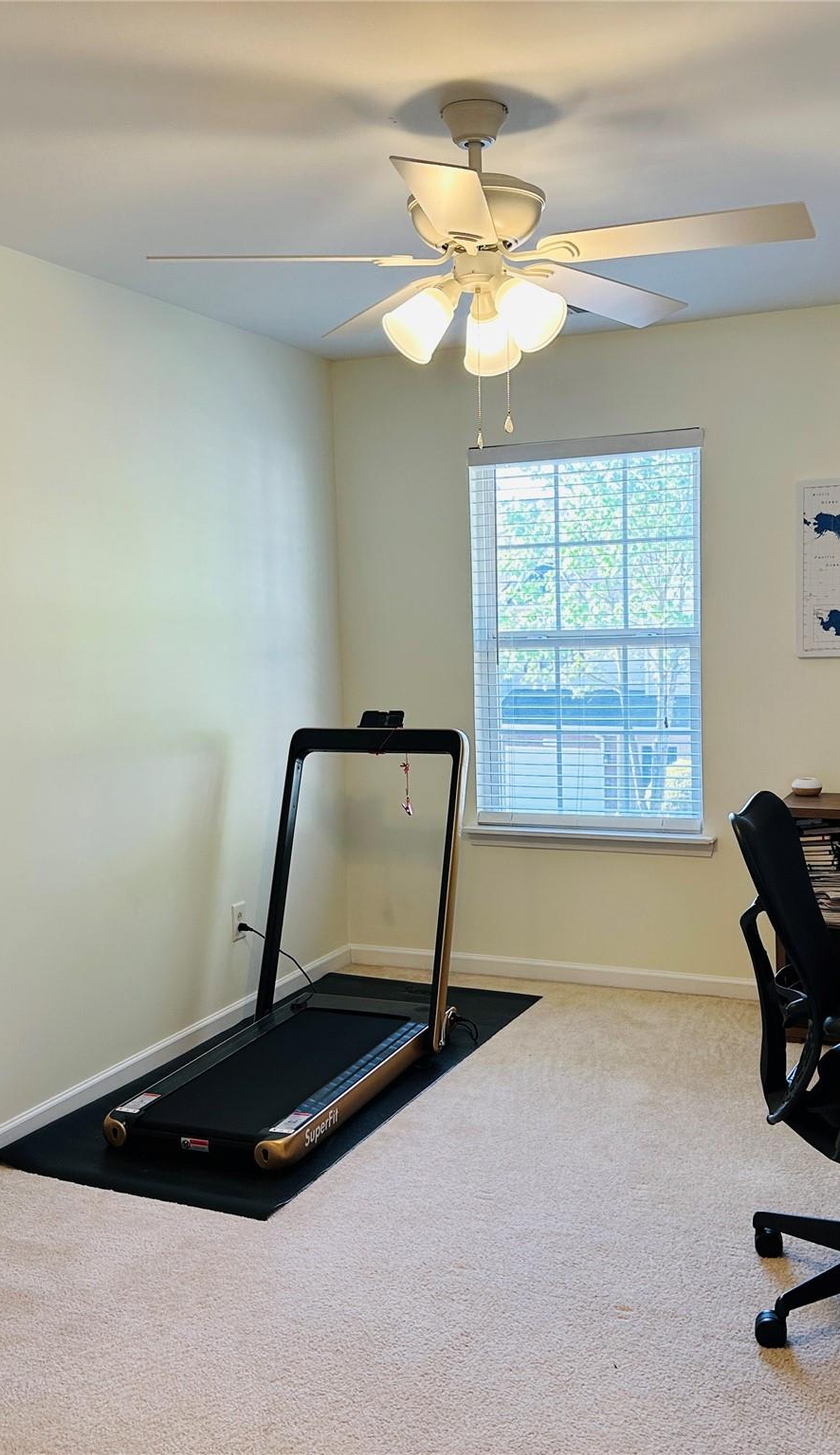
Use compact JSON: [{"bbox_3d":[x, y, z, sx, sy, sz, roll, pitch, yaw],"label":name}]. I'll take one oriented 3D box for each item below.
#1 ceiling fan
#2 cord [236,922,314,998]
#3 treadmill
[{"bbox_3d":[0.117,-0.974,2.747,1.310,0.550,1.310,1,5,24],"label":"ceiling fan"},{"bbox_3d":[-0.509,0.826,4.733,0.230,0.260,0.150,1,5,24],"label":"cord"},{"bbox_3d":[-0.396,0.553,4.130,0.690,1.090,1.290,1,5,24],"label":"treadmill"}]

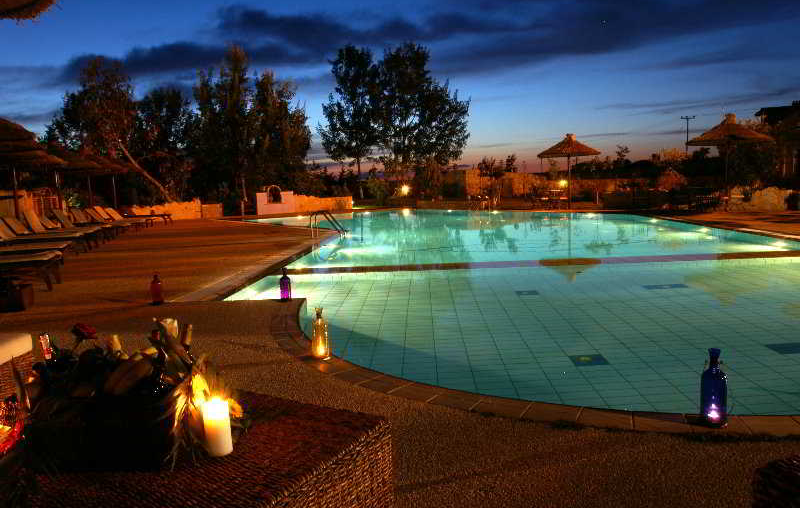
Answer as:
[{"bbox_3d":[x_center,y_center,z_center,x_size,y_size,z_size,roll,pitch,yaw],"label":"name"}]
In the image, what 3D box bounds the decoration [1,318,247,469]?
[{"bbox_3d":[-0.723,0.351,1.483,0.540,0.300,0.360,-2,7,0],"label":"decoration"}]

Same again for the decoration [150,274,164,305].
[{"bbox_3d":[-2.282,0.315,5.183,0.100,0.300,0.100,-2,7,0],"label":"decoration"}]

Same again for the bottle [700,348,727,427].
[{"bbox_3d":[1.242,0.520,2.183,0.104,0.303,0.104,-2,7,0],"label":"bottle"}]

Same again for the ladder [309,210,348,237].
[{"bbox_3d":[-1.665,-0.640,12.473,0.750,0.680,0.500,-2,7,2],"label":"ladder"}]

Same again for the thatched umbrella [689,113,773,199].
[{"bbox_3d":[10.209,-2.876,17.234,2.750,2.900,2.750,-2,7,0],"label":"thatched umbrella"}]

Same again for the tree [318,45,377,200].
[{"bbox_3d":[-3.578,-9.260,39.337,4.800,11.600,5.000,-2,7,0],"label":"tree"}]

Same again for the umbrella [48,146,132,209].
[{"bbox_3d":[-10.211,-2.173,18.134,2.750,2.900,2.750,-2,7,0],"label":"umbrella"}]

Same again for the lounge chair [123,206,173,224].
[{"bbox_3d":[-9.575,-1.457,21.056,1.850,0.760,0.660,-2,7,2],"label":"lounge chair"}]

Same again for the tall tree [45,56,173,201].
[{"bbox_3d":[-13.892,-5.417,26.560,6.000,7.700,5.000,-2,7,0],"label":"tall tree"}]

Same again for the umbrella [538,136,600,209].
[{"bbox_3d":[7.161,-3.459,23.334,2.700,2.900,2.700,-2,7,0],"label":"umbrella"}]

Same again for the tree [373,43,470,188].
[{"bbox_3d":[1.828,-9.424,39.342,7.200,11.500,6.400,-2,7,0],"label":"tree"}]

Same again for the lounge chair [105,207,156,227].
[{"bbox_3d":[-9.495,-1.288,19.556,1.850,0.760,0.660,-2,7,2],"label":"lounge chair"}]

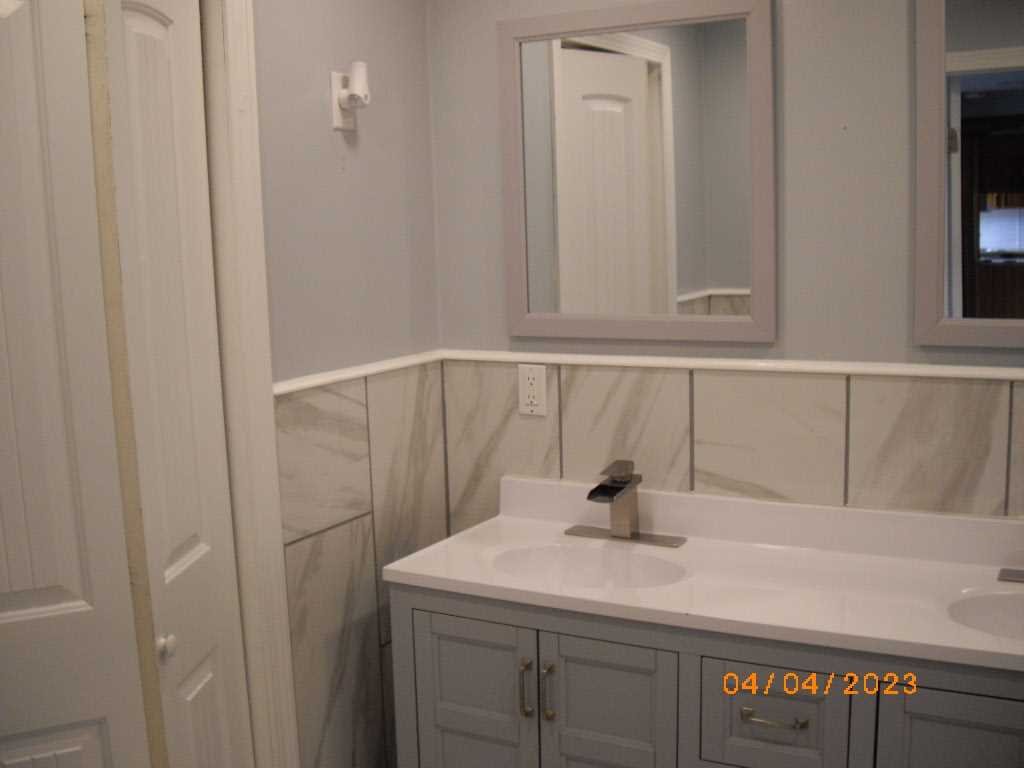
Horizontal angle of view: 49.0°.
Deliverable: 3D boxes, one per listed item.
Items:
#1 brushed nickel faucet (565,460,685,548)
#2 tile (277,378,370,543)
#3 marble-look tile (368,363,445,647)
[{"bbox_3d":[0.218,0.248,2.353,0.262,0.171,0.155,2,9,30],"label":"brushed nickel faucet"},{"bbox_3d":[-0.386,0.153,2.323,0.010,0.299,0.290,2,9,30],"label":"tile"},{"bbox_3d":[-0.234,0.268,2.594,0.010,0.603,0.291,2,9,30],"label":"marble-look tile"}]

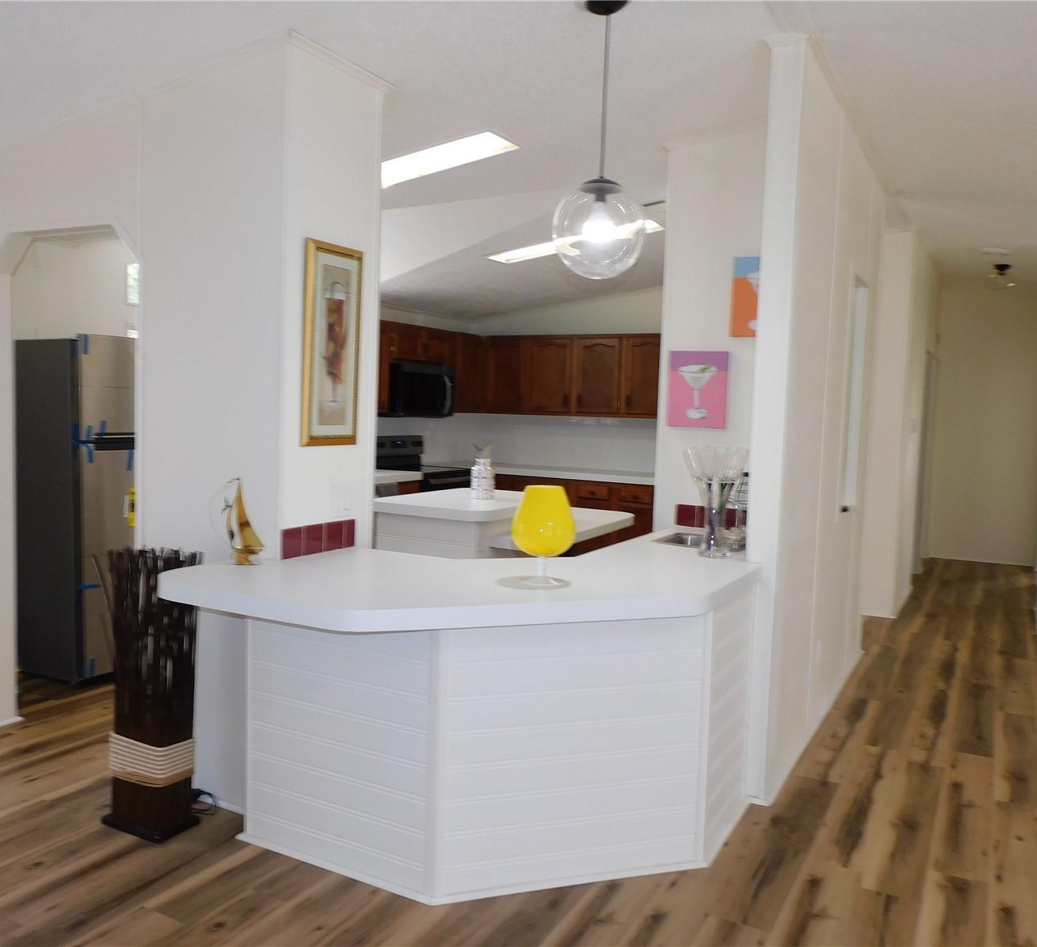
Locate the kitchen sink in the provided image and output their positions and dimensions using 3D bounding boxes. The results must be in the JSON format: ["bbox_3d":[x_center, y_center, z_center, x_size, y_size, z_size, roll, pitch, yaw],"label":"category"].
[{"bbox_3d":[0.784,0.357,3.655,0.384,0.162,0.384,4,5,29],"label":"kitchen sink"}]

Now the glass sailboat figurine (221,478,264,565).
[{"bbox_3d":[-0.897,0.154,2.846,0.141,0.279,0.056,1,4,-10],"label":"glass sailboat figurine"}]

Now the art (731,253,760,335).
[{"bbox_3d":[1.089,-0.784,3.877,0.282,0.355,0.022,4,5,29],"label":"art"}]

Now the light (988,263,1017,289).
[{"bbox_3d":[3.945,-1.598,7.137,0.232,0.217,0.232,4,5,29],"label":"light"}]

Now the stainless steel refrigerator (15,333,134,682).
[{"bbox_3d":[-2.312,0.149,4.849,0.808,1.747,0.798,4,5,29],"label":"stainless steel refrigerator"}]

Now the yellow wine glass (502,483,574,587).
[{"bbox_3d":[0.079,0.188,2.684,0.197,0.297,0.197,4,5,29],"label":"yellow wine glass"}]

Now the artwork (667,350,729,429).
[{"bbox_3d":[0.829,-0.384,4.045,0.282,0.355,0.022,4,5,29],"label":"artwork"}]

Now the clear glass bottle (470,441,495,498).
[{"bbox_3d":[-0.205,-0.022,5.172,0.144,0.325,0.144,2,4,0],"label":"clear glass bottle"}]

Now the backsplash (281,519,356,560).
[{"bbox_3d":[-0.698,0.229,3.094,0.010,0.104,0.382,4,5,29],"label":"backsplash"}]

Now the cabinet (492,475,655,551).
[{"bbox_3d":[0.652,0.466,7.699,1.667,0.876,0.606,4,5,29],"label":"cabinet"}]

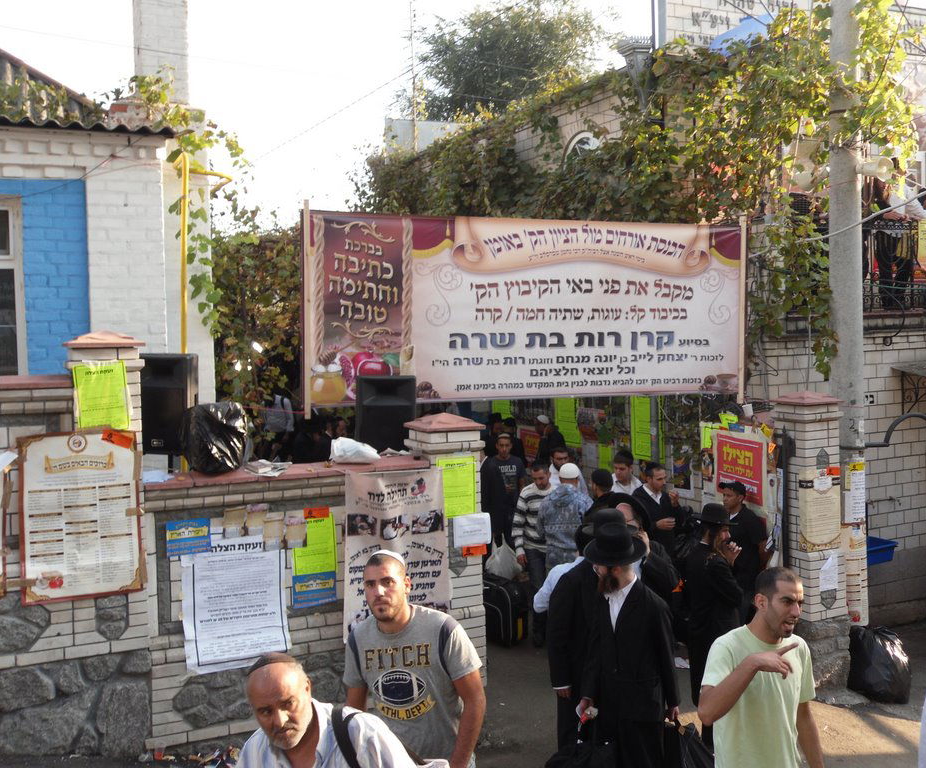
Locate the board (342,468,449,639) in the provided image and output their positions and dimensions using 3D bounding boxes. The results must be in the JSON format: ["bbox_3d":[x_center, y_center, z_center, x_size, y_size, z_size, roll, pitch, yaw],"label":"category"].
[{"bbox_3d":[-0.449,1.157,7.045,0.740,1.140,0.030,-2,2,-25],"label":"board"}]

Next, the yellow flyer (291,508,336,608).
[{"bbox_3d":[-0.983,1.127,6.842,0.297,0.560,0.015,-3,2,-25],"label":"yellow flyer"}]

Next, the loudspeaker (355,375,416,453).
[{"bbox_3d":[-0.600,0.272,7.831,0.420,0.680,0.370,0,2,-12],"label":"loudspeaker"}]

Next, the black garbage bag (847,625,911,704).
[{"bbox_3d":[3.478,2.296,8.648,0.460,0.570,0.440,-1,2,0],"label":"black garbage bag"}]

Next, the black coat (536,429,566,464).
[{"bbox_3d":[0.931,0.844,10.812,0.330,0.800,0.480,-2,2,-23],"label":"black coat"}]

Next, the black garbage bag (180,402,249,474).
[{"bbox_3d":[-1.627,0.357,6.780,0.420,0.450,0.380,-2,2,-25],"label":"black garbage bag"}]

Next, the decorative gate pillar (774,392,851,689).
[{"bbox_3d":[3.020,1.340,9.060,0.470,2.515,0.470,-2,2,-25],"label":"decorative gate pillar"}]

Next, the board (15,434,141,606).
[{"bbox_3d":[-2.289,0.796,6.210,0.680,0.970,0.020,-3,2,-25],"label":"board"}]

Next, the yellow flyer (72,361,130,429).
[{"bbox_3d":[-2.201,0.086,6.323,0.297,0.410,0.015,-6,4,-25],"label":"yellow flyer"}]

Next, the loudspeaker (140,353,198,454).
[{"bbox_3d":[-2.053,0.133,7.184,0.420,0.680,0.370,-1,2,4],"label":"loudspeaker"}]

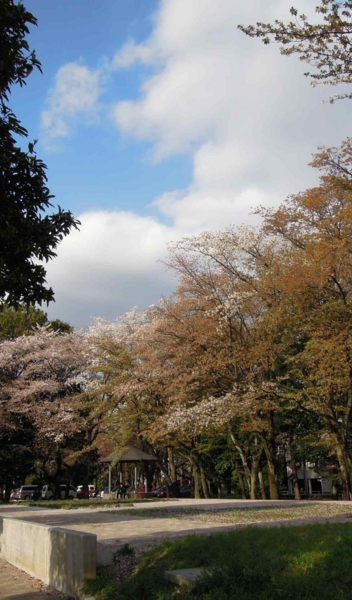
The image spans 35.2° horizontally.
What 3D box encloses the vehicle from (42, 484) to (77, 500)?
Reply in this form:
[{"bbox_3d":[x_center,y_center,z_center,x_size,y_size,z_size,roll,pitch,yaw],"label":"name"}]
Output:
[{"bbox_3d":[-15.440,25.670,73.700,4.700,1.990,1.710,11,-22,-33],"label":"vehicle"}]

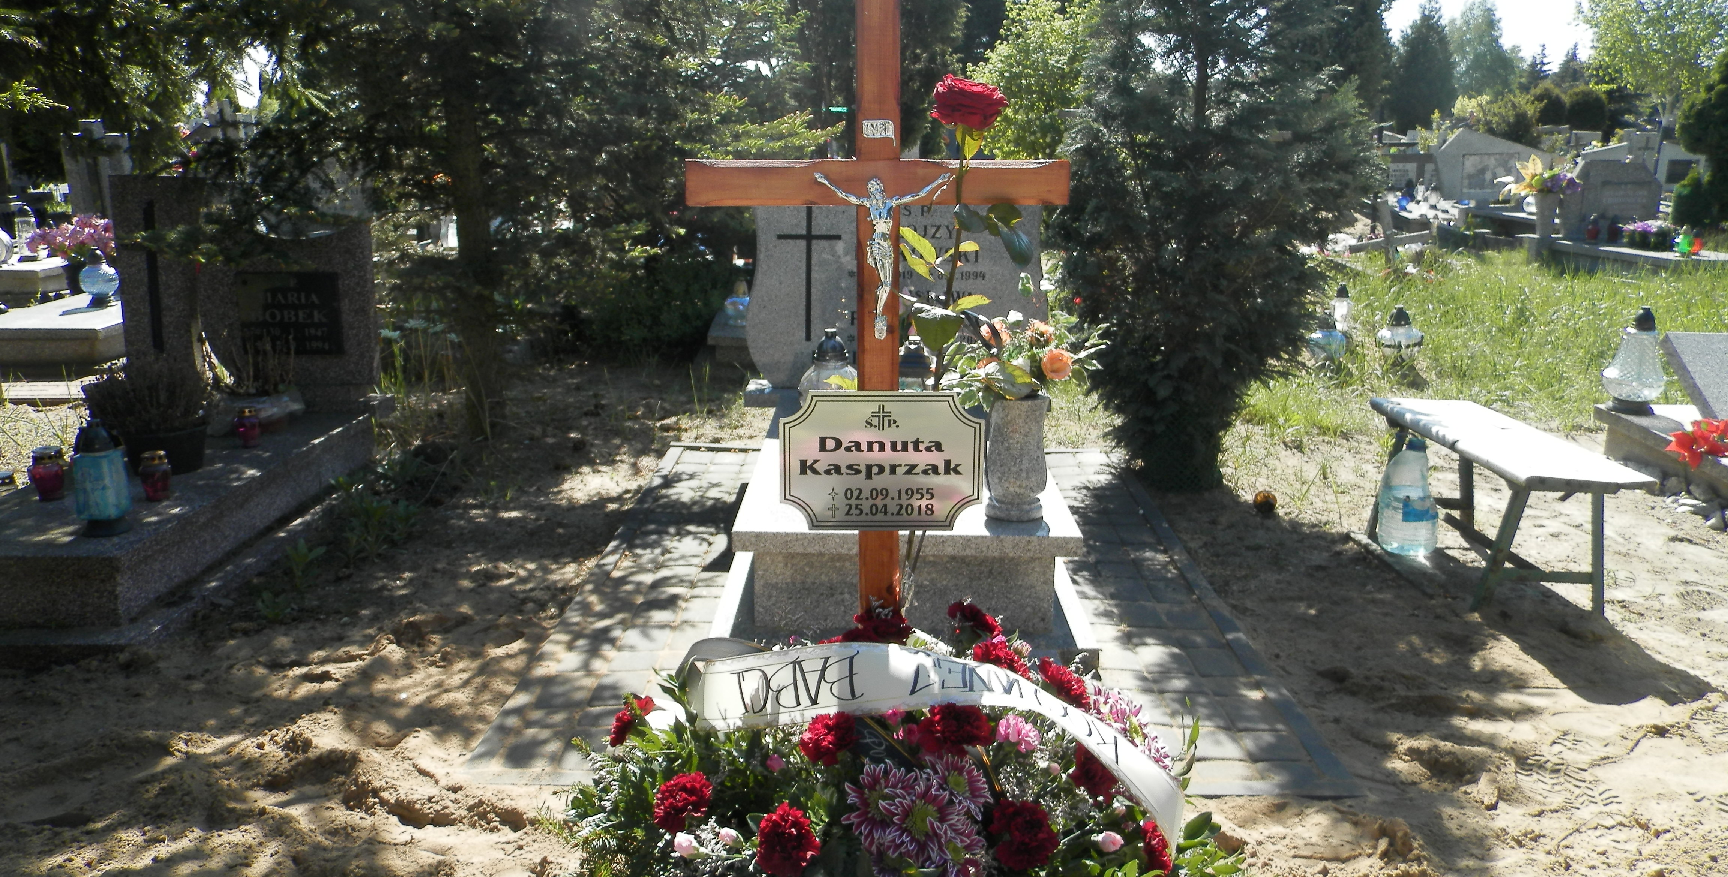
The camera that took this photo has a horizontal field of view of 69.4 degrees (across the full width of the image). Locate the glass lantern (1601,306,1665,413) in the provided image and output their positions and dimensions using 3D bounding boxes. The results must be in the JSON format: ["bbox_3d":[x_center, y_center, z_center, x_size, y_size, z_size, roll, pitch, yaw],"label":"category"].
[{"bbox_3d":[2.790,-0.288,4.505,0.224,0.374,0.224,0,14,0],"label":"glass lantern"}]

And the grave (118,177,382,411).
[{"bbox_3d":[-2.235,-0.538,4.585,0.870,0.850,0.160,0,14,-1],"label":"grave"}]

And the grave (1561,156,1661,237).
[{"bbox_3d":[5.990,-1.930,9.990,0.800,0.620,0.150,-3,15,-11],"label":"grave"}]

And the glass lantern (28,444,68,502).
[{"bbox_3d":[-2.304,0.094,3.520,0.103,0.150,0.103,0,14,0],"label":"glass lantern"}]

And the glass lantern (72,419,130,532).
[{"bbox_3d":[-1.925,0.096,3.144,0.127,0.282,0.127,0,15,0],"label":"glass lantern"}]

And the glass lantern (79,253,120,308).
[{"bbox_3d":[-3.789,-0.787,6.182,0.172,0.258,0.172,0,15,0],"label":"glass lantern"}]

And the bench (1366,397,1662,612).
[{"bbox_3d":[1.840,0.180,3.710,0.370,0.370,0.970,0,14,0],"label":"bench"}]

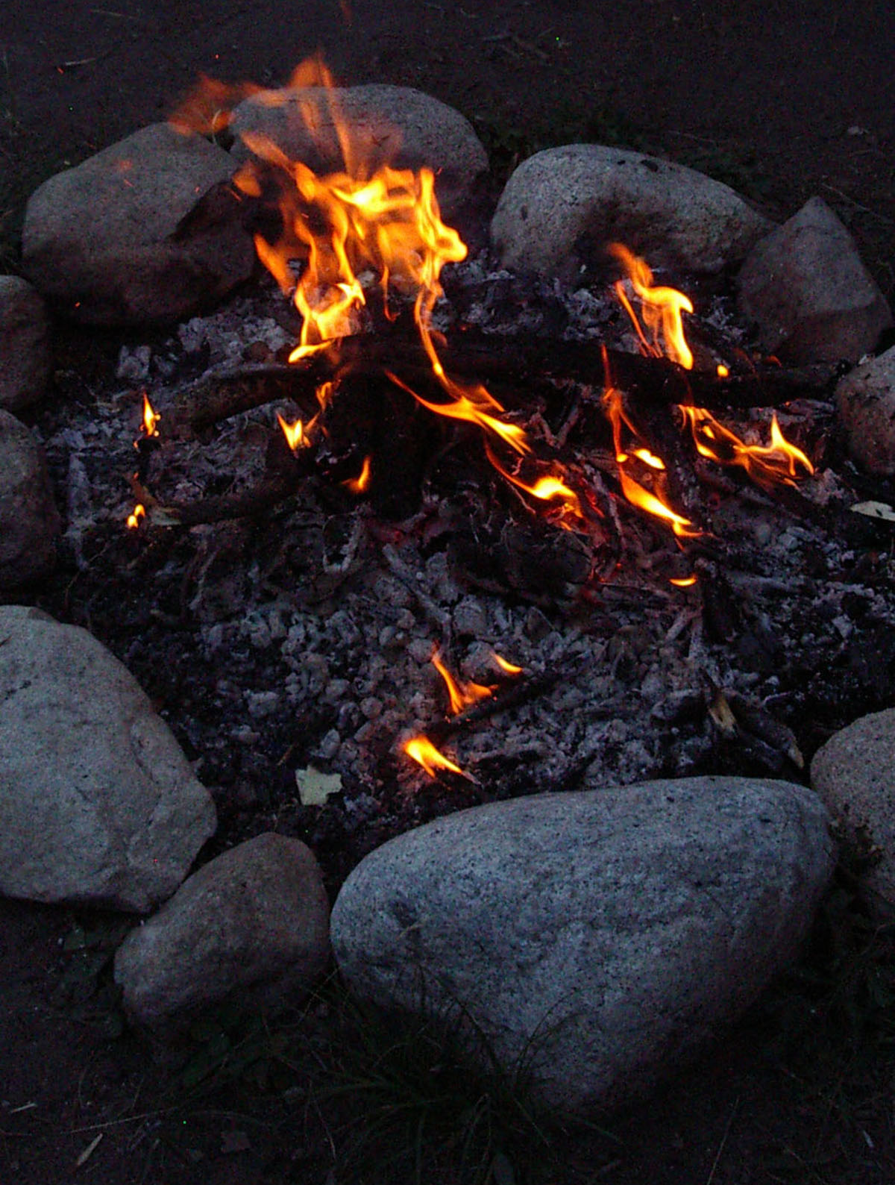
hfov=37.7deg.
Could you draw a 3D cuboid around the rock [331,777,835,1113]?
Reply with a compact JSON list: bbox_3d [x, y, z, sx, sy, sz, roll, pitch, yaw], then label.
[{"bbox_3d":[0.124,0.317,1.200,0.460,0.250,0.275,-8,44,-9],"label":"rock"}]

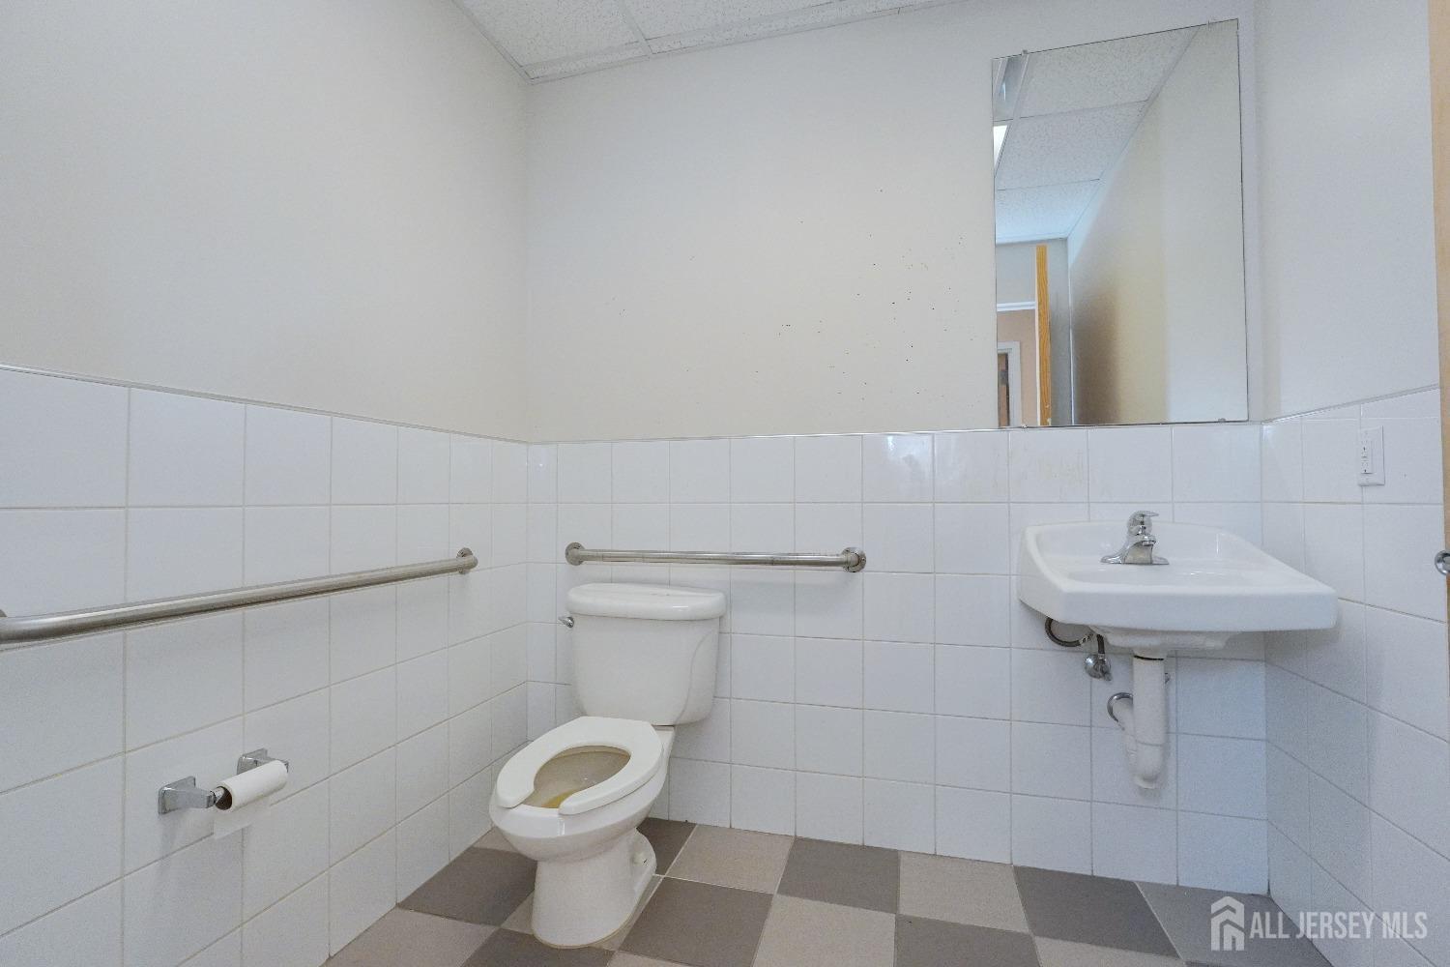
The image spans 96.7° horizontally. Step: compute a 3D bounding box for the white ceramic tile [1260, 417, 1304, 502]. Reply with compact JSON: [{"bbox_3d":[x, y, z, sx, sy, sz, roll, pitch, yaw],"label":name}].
[{"bbox_3d":[1.369,-0.054,1.580,0.010,0.200,0.173,-1,-1,15],"label":"white ceramic tile"}]

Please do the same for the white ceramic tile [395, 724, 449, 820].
[{"bbox_3d":[-0.816,0.768,1.742,0.010,0.200,0.199,-1,-1,15],"label":"white ceramic tile"}]

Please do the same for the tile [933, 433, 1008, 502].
[{"bbox_3d":[0.706,-0.046,1.855,0.200,0.200,0.010,0,-1,15],"label":"tile"}]

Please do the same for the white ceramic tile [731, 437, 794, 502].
[{"bbox_3d":[0.118,-0.042,2.009,0.200,0.201,0.009,0,-1,15],"label":"white ceramic tile"}]

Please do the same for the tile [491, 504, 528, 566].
[{"bbox_3d":[-0.717,0.168,2.146,0.010,0.201,0.187,0,-1,15],"label":"tile"}]

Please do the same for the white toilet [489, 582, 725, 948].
[{"bbox_3d":[-0.312,0.697,1.694,0.475,0.748,0.765,0,-1,15],"label":"white toilet"}]

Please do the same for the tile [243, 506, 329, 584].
[{"bbox_3d":[-0.923,0.150,1.367,0.010,0.200,0.200,-1,-1,15],"label":"tile"}]

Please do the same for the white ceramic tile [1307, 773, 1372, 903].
[{"bbox_3d":[1.331,0.759,1.392,0.010,0.201,0.200,0,-1,15],"label":"white ceramic tile"}]

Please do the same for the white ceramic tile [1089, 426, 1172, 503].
[{"bbox_3d":[1.096,-0.048,1.745,0.200,0.200,0.010,-1,-1,15],"label":"white ceramic tile"}]

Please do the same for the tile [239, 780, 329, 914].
[{"bbox_3d":[-0.921,0.760,1.356,0.010,0.200,0.200,0,-1,15],"label":"tile"}]

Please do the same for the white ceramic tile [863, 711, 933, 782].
[{"bbox_3d":[0.511,0.767,1.885,0.200,0.200,0.010,-1,-1,15],"label":"white ceramic tile"}]

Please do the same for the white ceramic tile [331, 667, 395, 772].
[{"bbox_3d":[-0.869,0.561,1.554,0.009,0.201,0.200,0,-1,15],"label":"white ceramic tile"}]

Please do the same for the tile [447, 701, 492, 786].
[{"bbox_3d":[-0.766,0.776,1.942,0.010,0.201,0.200,0,-1,15],"label":"tile"}]

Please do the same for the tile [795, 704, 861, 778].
[{"bbox_3d":[0.315,0.768,1.937,0.200,0.200,0.010,-1,-1,15],"label":"tile"}]

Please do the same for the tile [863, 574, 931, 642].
[{"bbox_3d":[0.511,0.362,1.900,0.200,0.200,0.010,0,-1,15],"label":"tile"}]

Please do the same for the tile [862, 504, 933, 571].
[{"bbox_3d":[0.509,0.159,1.900,0.199,0.200,0.010,-1,-1,15],"label":"tile"}]

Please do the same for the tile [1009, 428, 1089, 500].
[{"bbox_3d":[0.900,-0.046,1.797,0.200,0.200,0.010,-1,-1,15],"label":"tile"}]

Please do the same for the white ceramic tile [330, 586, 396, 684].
[{"bbox_3d":[-0.866,0.358,1.547,0.010,0.200,0.199,0,-1,16],"label":"white ceramic tile"}]

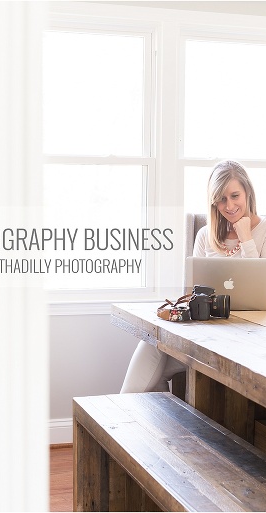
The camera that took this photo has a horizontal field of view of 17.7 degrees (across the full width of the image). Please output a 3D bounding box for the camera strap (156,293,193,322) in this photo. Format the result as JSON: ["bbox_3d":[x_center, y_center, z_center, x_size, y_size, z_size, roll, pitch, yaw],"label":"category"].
[{"bbox_3d":[0.142,0.171,2.912,0.128,0.086,0.120,0,4,0],"label":"camera strap"}]

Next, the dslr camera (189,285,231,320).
[{"bbox_3d":[0.278,0.159,3.045,0.153,0.121,0.140,1,4,4],"label":"dslr camera"}]

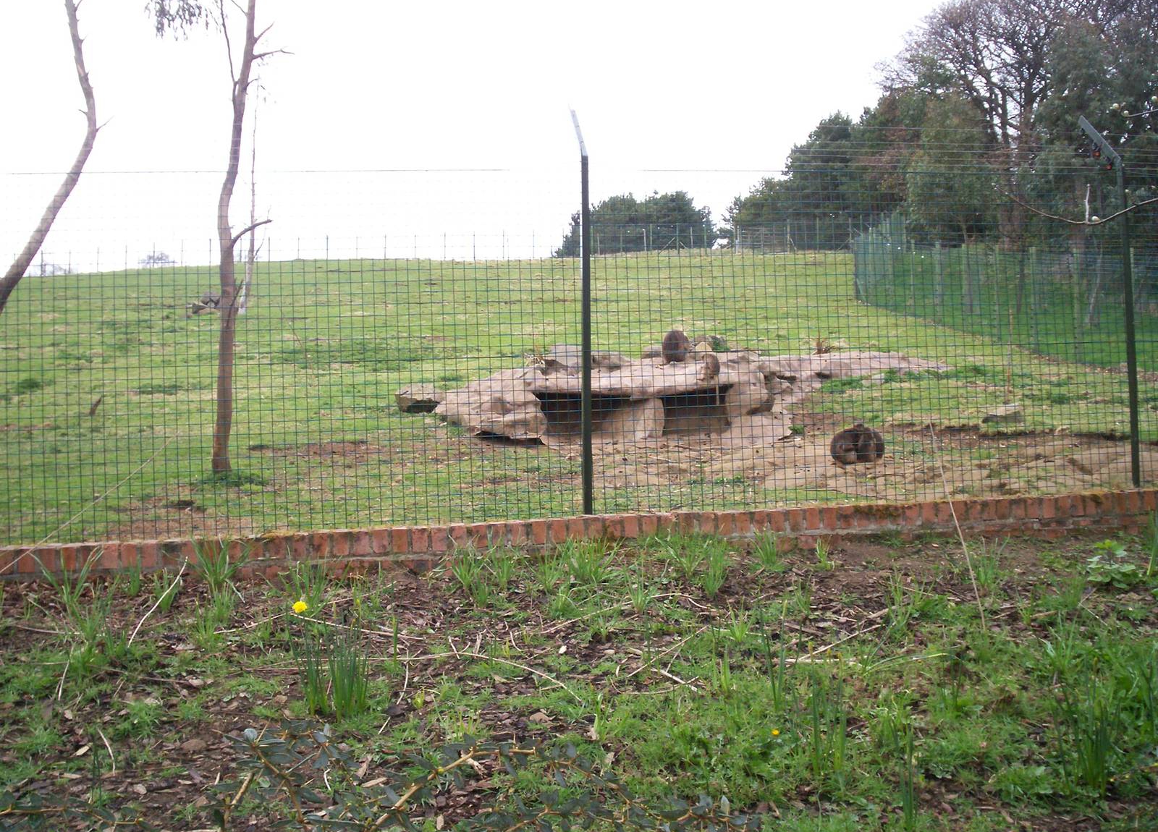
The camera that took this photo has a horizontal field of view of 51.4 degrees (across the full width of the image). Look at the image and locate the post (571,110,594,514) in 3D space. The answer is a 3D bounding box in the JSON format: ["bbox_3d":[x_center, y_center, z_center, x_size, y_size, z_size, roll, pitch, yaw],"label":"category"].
[{"bbox_3d":[0.005,-0.512,5.611,0.042,1.920,0.335,0,-2,-10],"label":"post"}]

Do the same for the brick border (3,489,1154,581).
[{"bbox_3d":[0.210,0.561,5.445,5.254,0.200,0.215,-2,-1,-10],"label":"brick border"}]

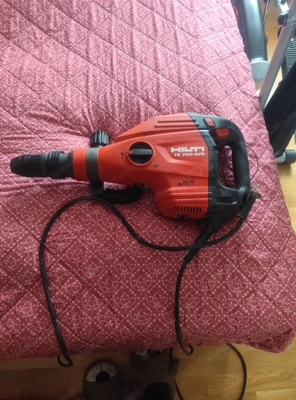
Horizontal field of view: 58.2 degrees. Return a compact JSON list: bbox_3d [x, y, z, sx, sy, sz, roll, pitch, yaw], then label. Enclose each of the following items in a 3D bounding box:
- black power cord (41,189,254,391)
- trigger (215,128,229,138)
[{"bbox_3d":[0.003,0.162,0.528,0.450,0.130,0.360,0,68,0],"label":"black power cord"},{"bbox_3d":[0.160,-0.145,0.580,0.029,0.025,0.016,0,68,0],"label":"trigger"}]

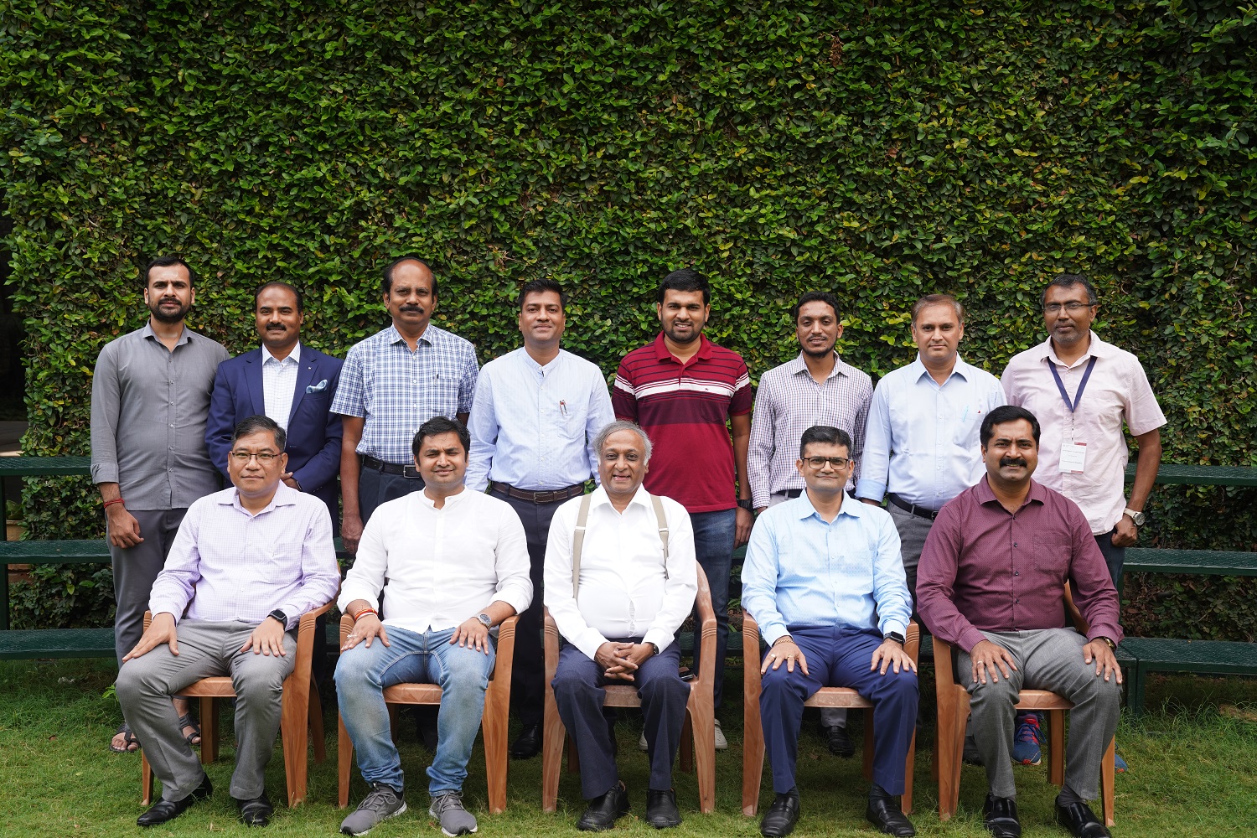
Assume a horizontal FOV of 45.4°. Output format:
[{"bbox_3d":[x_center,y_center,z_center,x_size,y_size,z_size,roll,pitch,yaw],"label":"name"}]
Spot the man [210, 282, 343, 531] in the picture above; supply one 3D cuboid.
[{"bbox_3d":[-1.292,0.347,5.521,0.530,1.707,0.360,-1,4,-13],"label":"man"}]

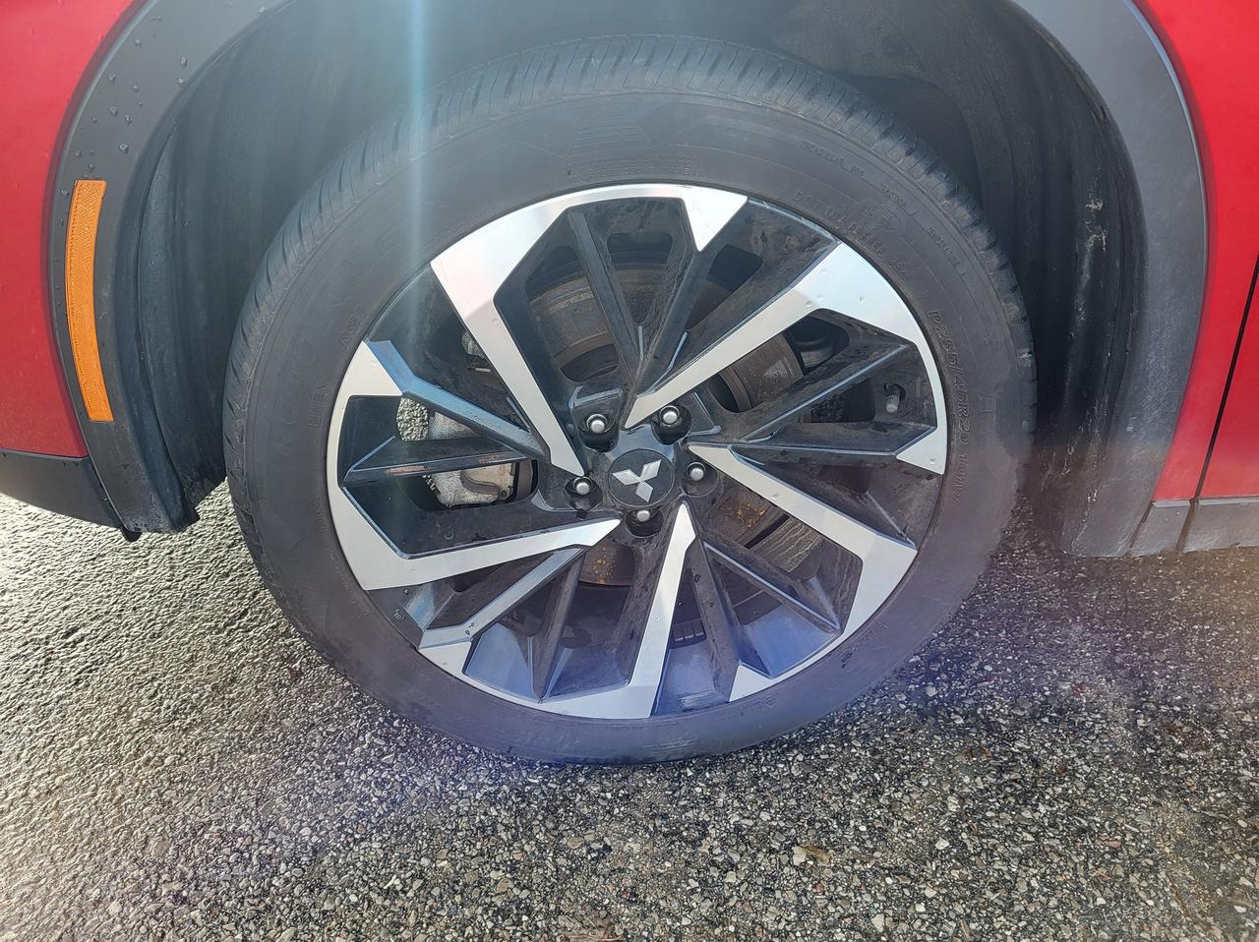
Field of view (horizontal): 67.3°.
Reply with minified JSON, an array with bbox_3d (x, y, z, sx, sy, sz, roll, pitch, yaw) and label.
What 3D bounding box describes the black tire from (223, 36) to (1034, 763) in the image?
[{"bbox_3d":[0.004,-0.035,0.942,0.735,0.732,0.255,-2,31,-4],"label":"black tire"}]

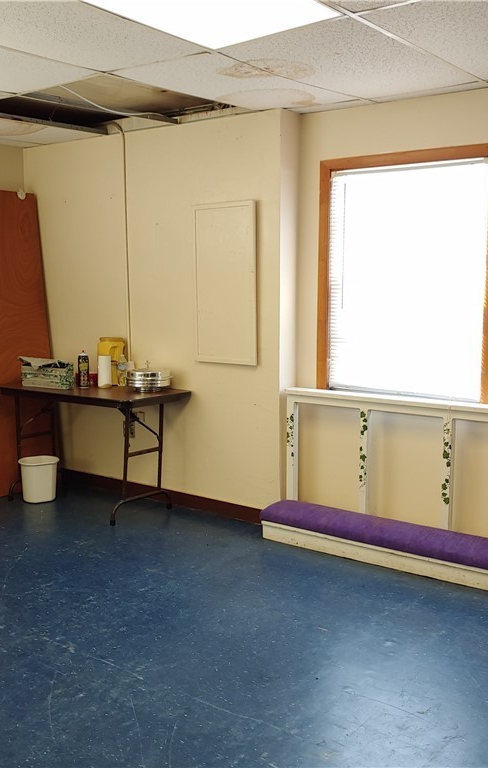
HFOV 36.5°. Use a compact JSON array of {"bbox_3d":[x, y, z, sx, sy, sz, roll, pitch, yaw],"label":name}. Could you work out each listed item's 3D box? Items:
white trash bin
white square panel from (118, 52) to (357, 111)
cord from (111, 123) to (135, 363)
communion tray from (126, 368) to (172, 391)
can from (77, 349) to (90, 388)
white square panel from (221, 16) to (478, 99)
[{"bbox_3d":[-1.363,0.637,4.894,0.285,0.285,0.205,-4,9,-21],"label":"white trash bin"},{"bbox_3d":[-0.003,-1.399,3.483,0.600,0.020,1.110,6,11,35],"label":"white square panel"},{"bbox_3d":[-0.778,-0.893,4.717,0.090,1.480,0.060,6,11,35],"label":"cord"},{"bbox_3d":[-0.598,-0.024,4.637,0.285,0.135,0.285,-2,9,-7],"label":"communion tray"},{"bbox_3d":[-1.040,-0.094,4.784,0.068,0.236,0.068,-2,9,-12],"label":"can"},{"bbox_3d":[0.496,-1.353,3.161,0.610,0.020,1.180,6,11,35],"label":"white square panel"}]

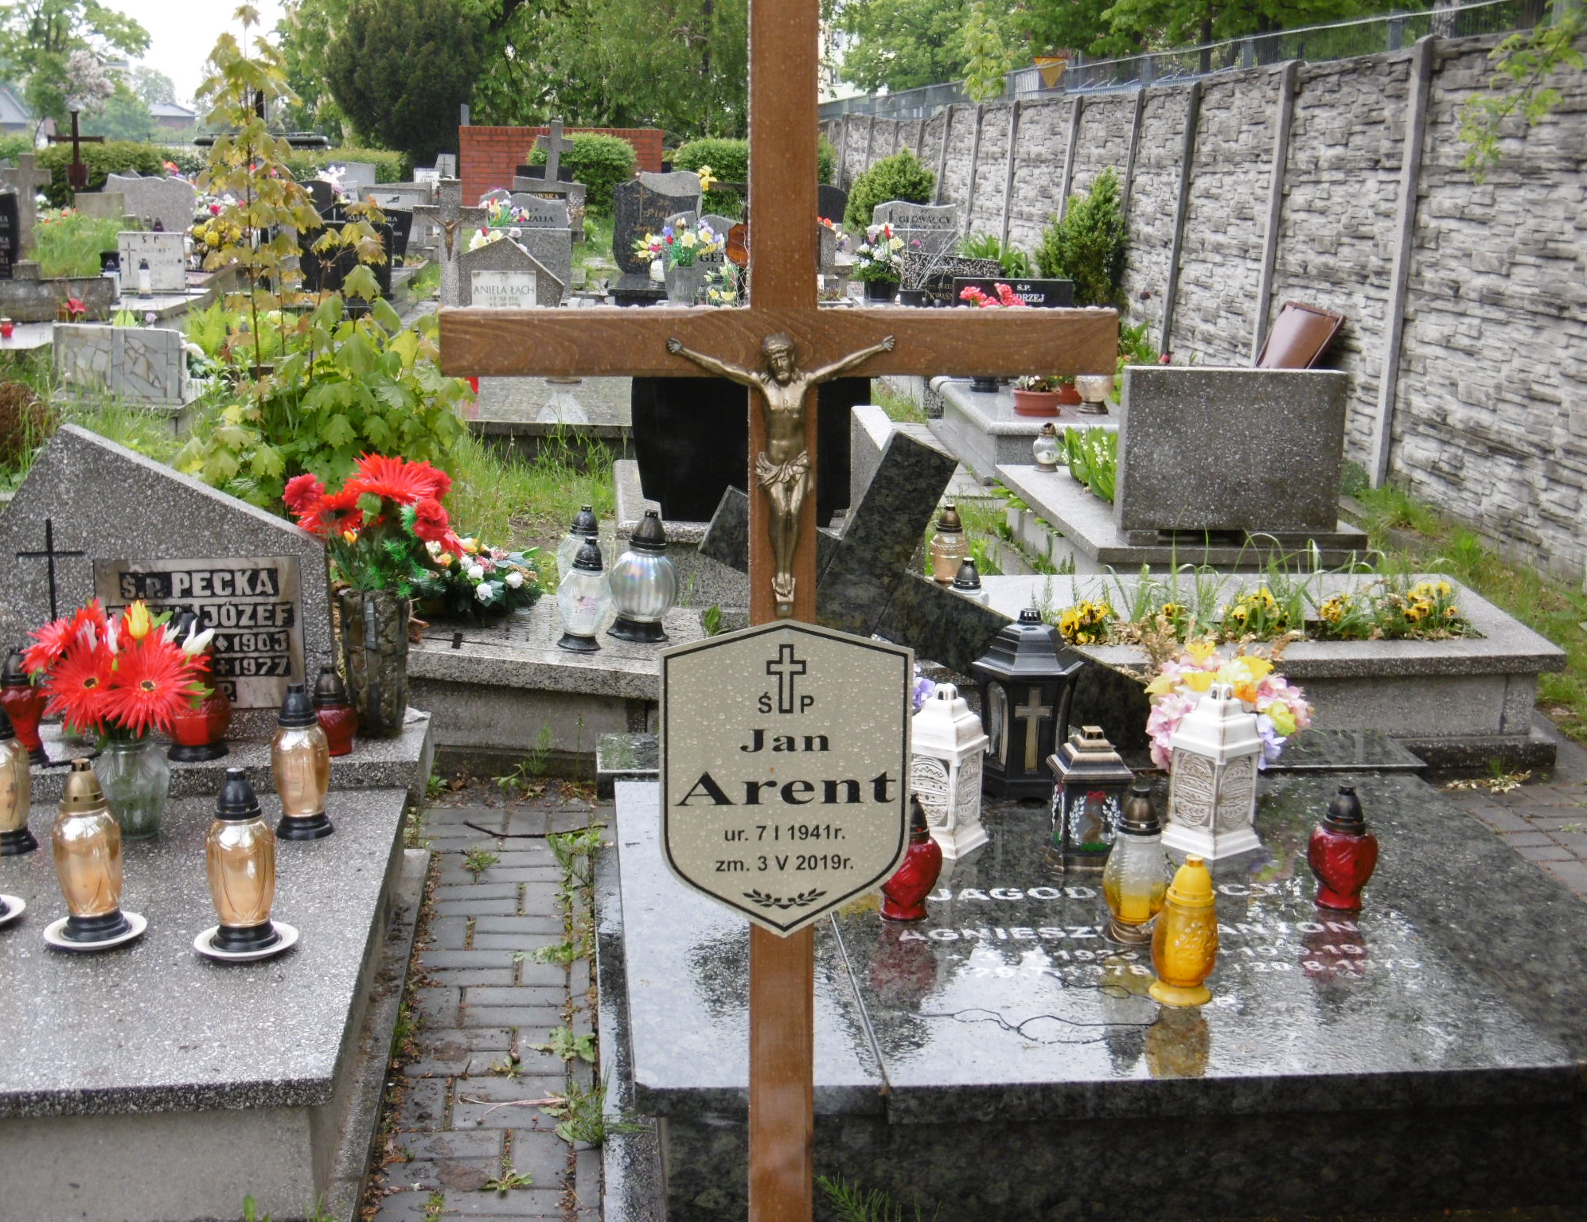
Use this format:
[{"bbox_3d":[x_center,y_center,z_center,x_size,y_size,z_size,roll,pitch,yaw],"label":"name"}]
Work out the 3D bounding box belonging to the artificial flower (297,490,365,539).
[{"bbox_3d":[-1.060,-0.220,5.500,0.166,0.117,0.100,-2,12,-11],"label":"artificial flower"}]

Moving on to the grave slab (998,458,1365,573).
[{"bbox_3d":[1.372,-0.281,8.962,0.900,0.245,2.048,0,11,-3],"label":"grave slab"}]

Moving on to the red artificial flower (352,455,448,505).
[{"bbox_3d":[-0.817,-0.272,4.978,0.196,0.103,0.167,-1,11,-6],"label":"red artificial flower"}]

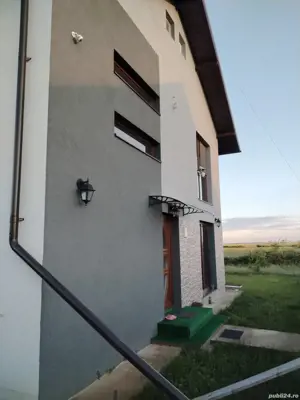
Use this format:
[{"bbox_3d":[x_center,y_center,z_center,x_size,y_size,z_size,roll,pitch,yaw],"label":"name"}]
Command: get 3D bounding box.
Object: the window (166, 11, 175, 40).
[{"bbox_3d":[0.497,-4.510,7.832,0.120,0.560,0.565,-5,-10,26],"label":"window"}]

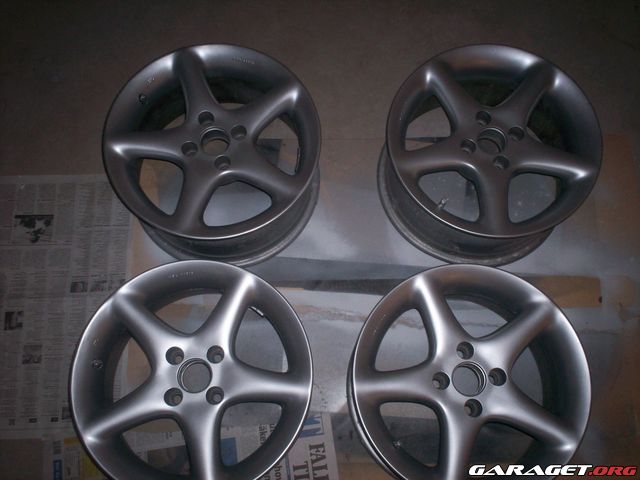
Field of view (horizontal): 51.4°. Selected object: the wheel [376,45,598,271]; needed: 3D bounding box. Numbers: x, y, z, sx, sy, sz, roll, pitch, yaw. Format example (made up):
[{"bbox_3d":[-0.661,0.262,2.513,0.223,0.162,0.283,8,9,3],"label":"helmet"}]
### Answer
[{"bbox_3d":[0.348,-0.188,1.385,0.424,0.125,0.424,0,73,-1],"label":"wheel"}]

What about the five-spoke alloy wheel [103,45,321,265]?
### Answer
[{"bbox_3d":[-0.214,-0.174,1.413,0.424,0.206,0.424,0,73,-1],"label":"five-spoke alloy wheel"}]

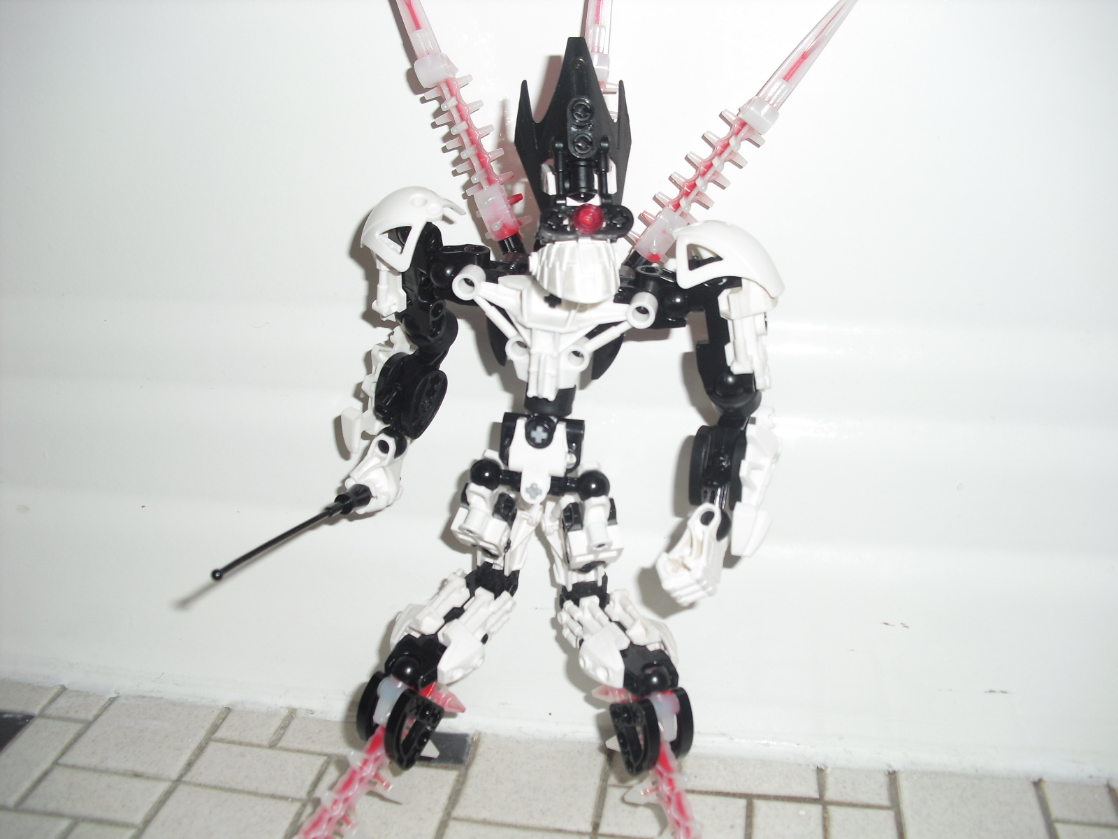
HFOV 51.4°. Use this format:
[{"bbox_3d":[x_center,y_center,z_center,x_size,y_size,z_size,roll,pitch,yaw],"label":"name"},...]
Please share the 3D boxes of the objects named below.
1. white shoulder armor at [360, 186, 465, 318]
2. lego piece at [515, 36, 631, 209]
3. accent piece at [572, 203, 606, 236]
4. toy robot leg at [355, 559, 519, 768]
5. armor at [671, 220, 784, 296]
[{"bbox_3d":[-0.042,-0.049,0.340,0.025,0.034,0.024,9,24,21],"label":"white shoulder armor"},{"bbox_3d":[0.003,-0.074,0.298,0.029,0.045,0.016,-1,11,-7],"label":"lego piece"},{"bbox_3d":[0.007,-0.049,0.284,0.008,0.008,0.005,-1,6,-7],"label":"accent piece"},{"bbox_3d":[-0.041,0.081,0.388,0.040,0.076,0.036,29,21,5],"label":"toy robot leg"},{"bbox_3d":[0.047,-0.045,0.321,0.030,0.018,0.022,4,22,9],"label":"armor"}]

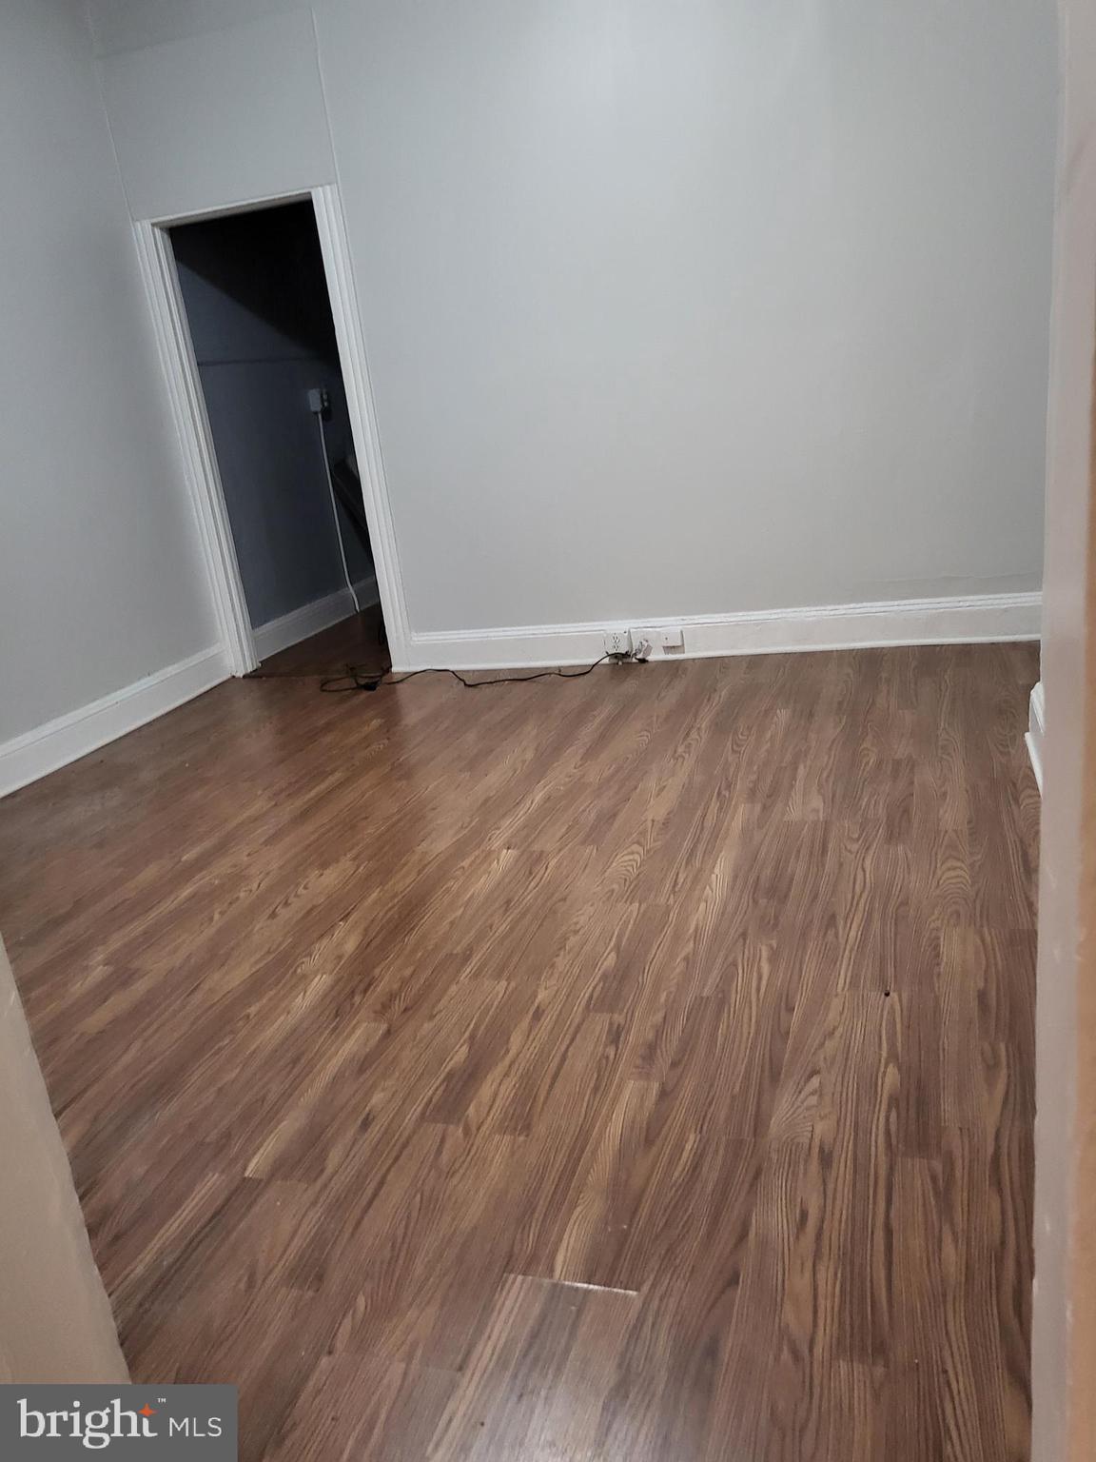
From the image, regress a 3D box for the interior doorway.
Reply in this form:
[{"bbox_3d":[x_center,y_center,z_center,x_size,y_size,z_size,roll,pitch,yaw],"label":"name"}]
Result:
[{"bbox_3d":[-1.216,-1.261,5.011,0.790,2.056,0.160,-2,18,18],"label":"interior doorway"}]

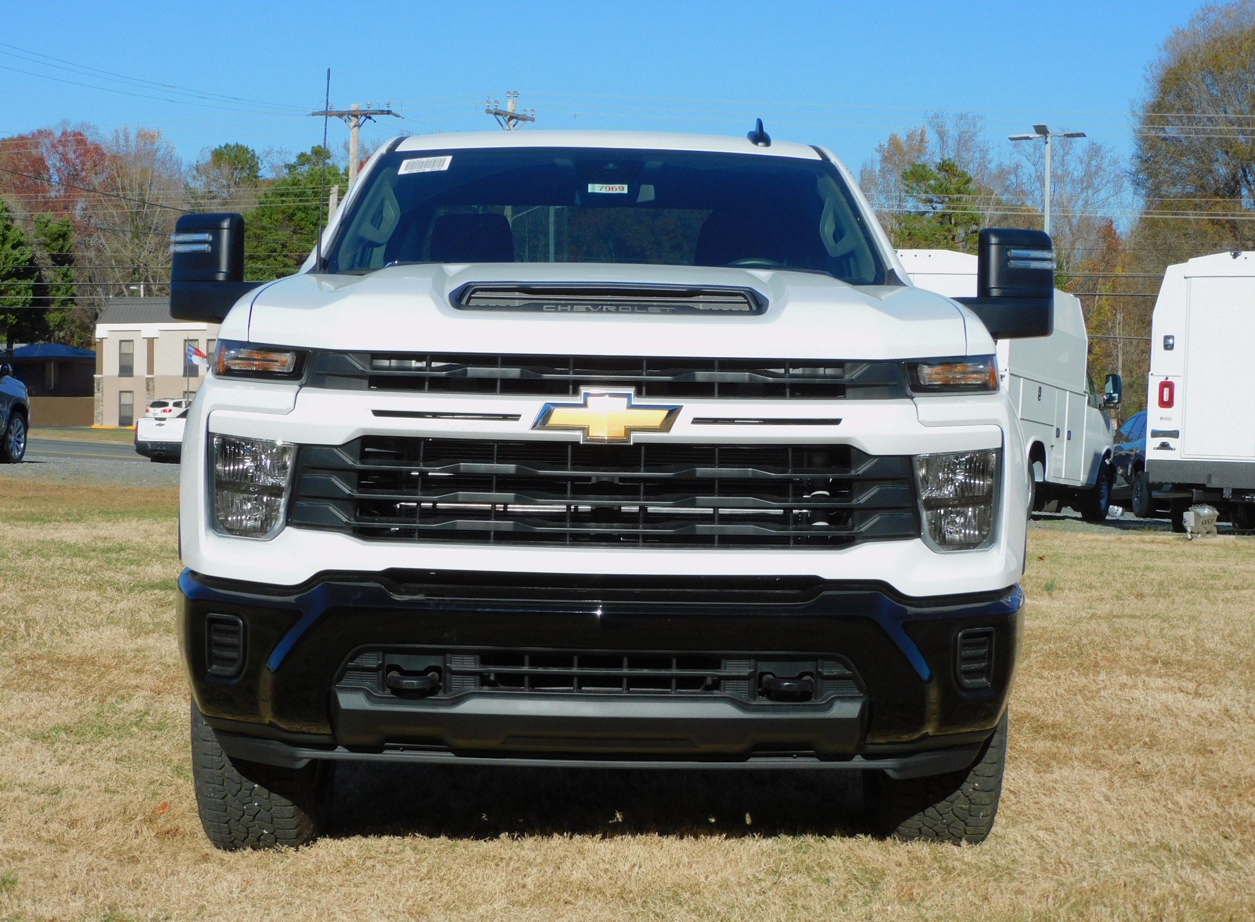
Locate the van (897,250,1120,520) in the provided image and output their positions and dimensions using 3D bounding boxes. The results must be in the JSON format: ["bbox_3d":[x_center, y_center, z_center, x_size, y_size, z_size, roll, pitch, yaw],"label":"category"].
[{"bbox_3d":[4.070,-0.800,27.500,2.150,2.760,5.650,2,-1,23],"label":"van"}]

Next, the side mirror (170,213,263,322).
[{"bbox_3d":[-1.190,-0.566,6.920,0.310,0.315,0.200,1,2,0],"label":"side mirror"}]

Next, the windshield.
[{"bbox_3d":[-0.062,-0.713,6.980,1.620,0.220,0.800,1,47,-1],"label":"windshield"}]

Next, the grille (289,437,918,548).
[{"bbox_3d":[-0.053,0.072,5.220,1.390,0.235,0.150,1,2,0],"label":"grille"}]

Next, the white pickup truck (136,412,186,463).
[{"bbox_3d":[-10.700,-0.830,63.900,1.950,1.800,5.600,2,2,31],"label":"white pickup truck"}]

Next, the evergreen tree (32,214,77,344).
[{"bbox_3d":[-34.533,-8.774,142.000,2.900,12.200,2.900,1,2,0],"label":"evergreen tree"}]

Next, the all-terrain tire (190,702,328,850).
[{"bbox_3d":[-0.940,0.600,6.120,0.280,0.850,0.850,1,2,0],"label":"all-terrain tire"}]

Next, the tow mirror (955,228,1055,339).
[{"bbox_3d":[1.100,-0.525,6.970,0.340,0.327,0.200,1,2,-1],"label":"tow mirror"}]

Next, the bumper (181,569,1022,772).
[{"bbox_3d":[-0.059,0.487,5.380,2.020,0.450,0.500,1,2,0],"label":"bumper"}]

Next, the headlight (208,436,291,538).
[{"bbox_3d":[-0.864,0.059,5.420,0.185,0.240,0.160,1,2,7],"label":"headlight"}]

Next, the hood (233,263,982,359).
[{"bbox_3d":[-0.048,-0.388,5.920,1.700,0.260,1.420,1,2,0],"label":"hood"}]

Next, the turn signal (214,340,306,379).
[{"bbox_3d":[-0.845,-0.232,5.420,0.210,0.085,0.200,1,2,0],"label":"turn signal"}]

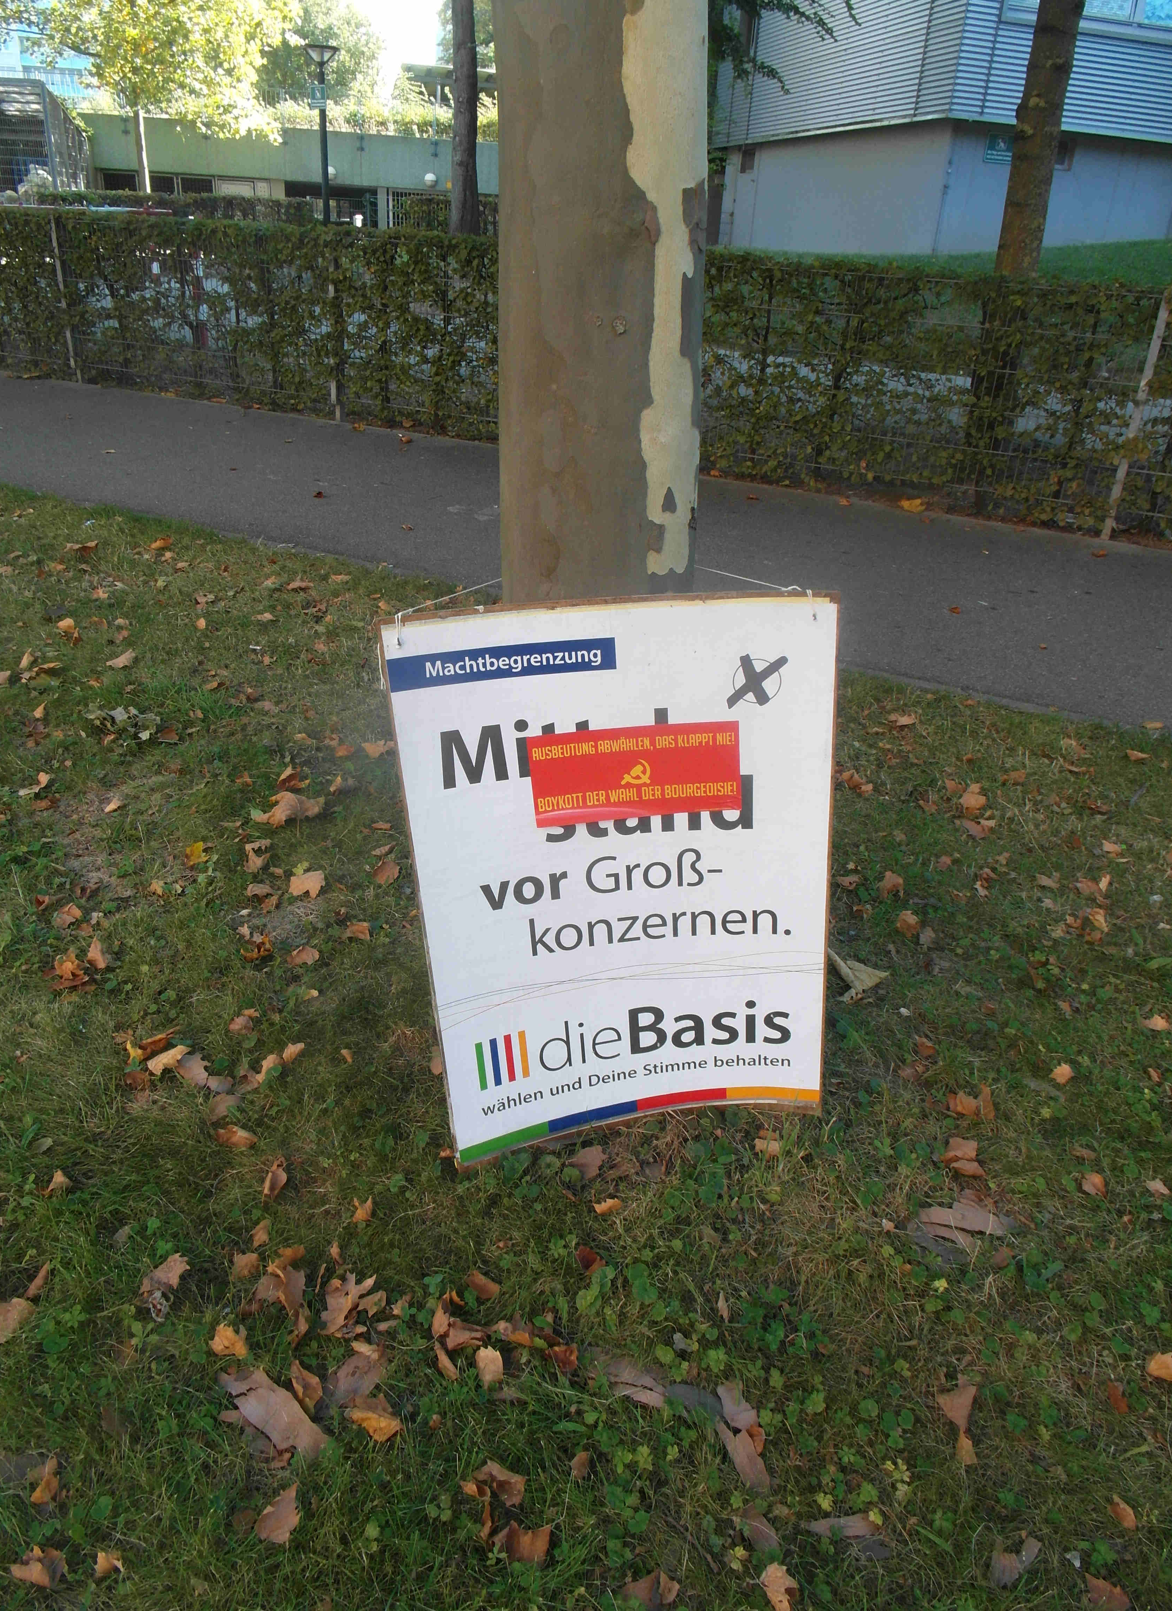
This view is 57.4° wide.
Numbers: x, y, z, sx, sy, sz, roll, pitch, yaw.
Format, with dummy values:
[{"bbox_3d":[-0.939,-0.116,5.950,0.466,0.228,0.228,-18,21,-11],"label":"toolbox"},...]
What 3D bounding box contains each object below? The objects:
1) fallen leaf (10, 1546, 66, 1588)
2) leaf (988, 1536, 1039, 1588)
[{"bbox_3d":[-0.578,0.804,1.133,0.052,0.030,0.032,9,28,12],"label":"fallen leaf"},{"bbox_3d":[0.482,0.856,1.215,0.043,0.025,0.072,23,33,34],"label":"leaf"}]

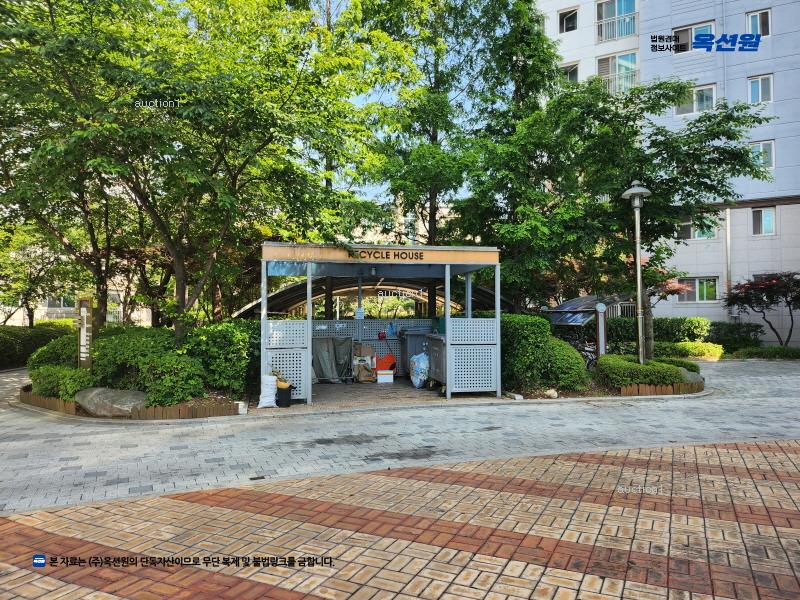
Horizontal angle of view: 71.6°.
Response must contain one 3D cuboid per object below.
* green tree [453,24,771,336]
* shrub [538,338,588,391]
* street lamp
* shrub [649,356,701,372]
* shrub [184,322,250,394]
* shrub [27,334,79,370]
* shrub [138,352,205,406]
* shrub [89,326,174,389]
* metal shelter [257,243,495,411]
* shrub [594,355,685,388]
[{"bbox_3d":[4.846,-2.102,12.853,6.688,7.600,5.776,0,-2,0],"label":"green tree"},{"bbox_3d":[3.345,1.317,11.350,1.000,0.980,0.950,-1,-2,16],"label":"shrub"},{"bbox_3d":[5.406,-0.452,12.600,0.600,4.350,0.600,0,-2,0],"label":"street lamp"},{"bbox_3d":[6.398,1.571,13.021,1.267,0.486,0.912,-1,-2,17],"label":"shrub"},{"bbox_3d":[-3.455,1.093,10.500,1.150,1.320,1.000,0,-2,-12],"label":"shrub"},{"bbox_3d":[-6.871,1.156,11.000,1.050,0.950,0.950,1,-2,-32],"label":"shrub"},{"bbox_3d":[-3.806,1.288,9.200,1.080,0.800,0.900,0,-2,-18],"label":"shrub"},{"bbox_3d":[-4.991,1.069,10.350,1.550,1.150,1.300,1,-2,-27],"label":"shrub"},{"bbox_3d":[-0.635,0.511,12.158,4.500,2.929,3.648,0,-2,-12],"label":"metal shelter"},{"bbox_3d":[5.116,1.484,11.850,1.700,0.630,1.100,-1,-2,6],"label":"shrub"}]

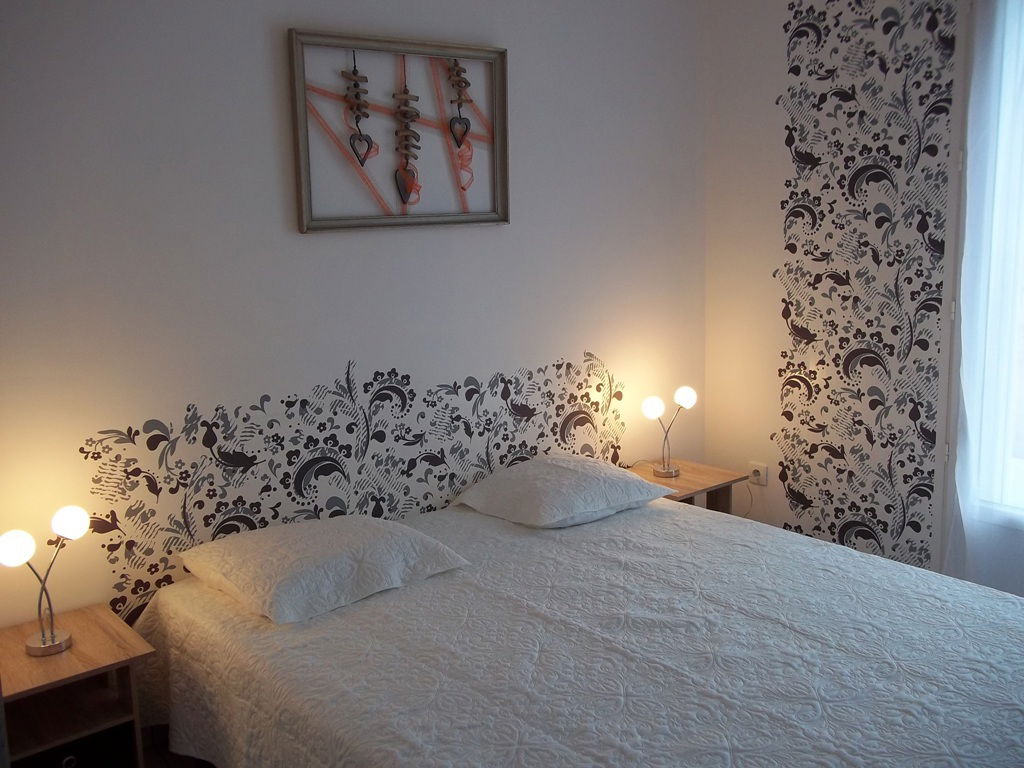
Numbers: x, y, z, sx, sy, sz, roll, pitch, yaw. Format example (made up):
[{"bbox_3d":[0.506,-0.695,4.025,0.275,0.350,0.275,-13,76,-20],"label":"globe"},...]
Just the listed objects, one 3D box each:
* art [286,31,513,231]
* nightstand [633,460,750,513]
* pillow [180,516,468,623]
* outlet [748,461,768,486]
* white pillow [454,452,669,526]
[{"bbox_3d":[-0.319,-0.764,2.936,0.745,0.560,0.035,-9,12,-37],"label":"art"},{"bbox_3d":[0.617,0.583,3.623,0.425,0.470,0.375,-10,12,-40],"label":"nightstand"},{"bbox_3d":[-0.516,0.463,2.648,0.650,0.140,0.480,-9,12,-37],"label":"pillow"},{"bbox_3d":[0.979,0.360,3.763,0.014,0.086,0.084,-9,12,-37],"label":"outlet"},{"bbox_3d":[0.188,0.335,3.212,0.650,0.155,0.460,-9,12,-37],"label":"white pillow"}]

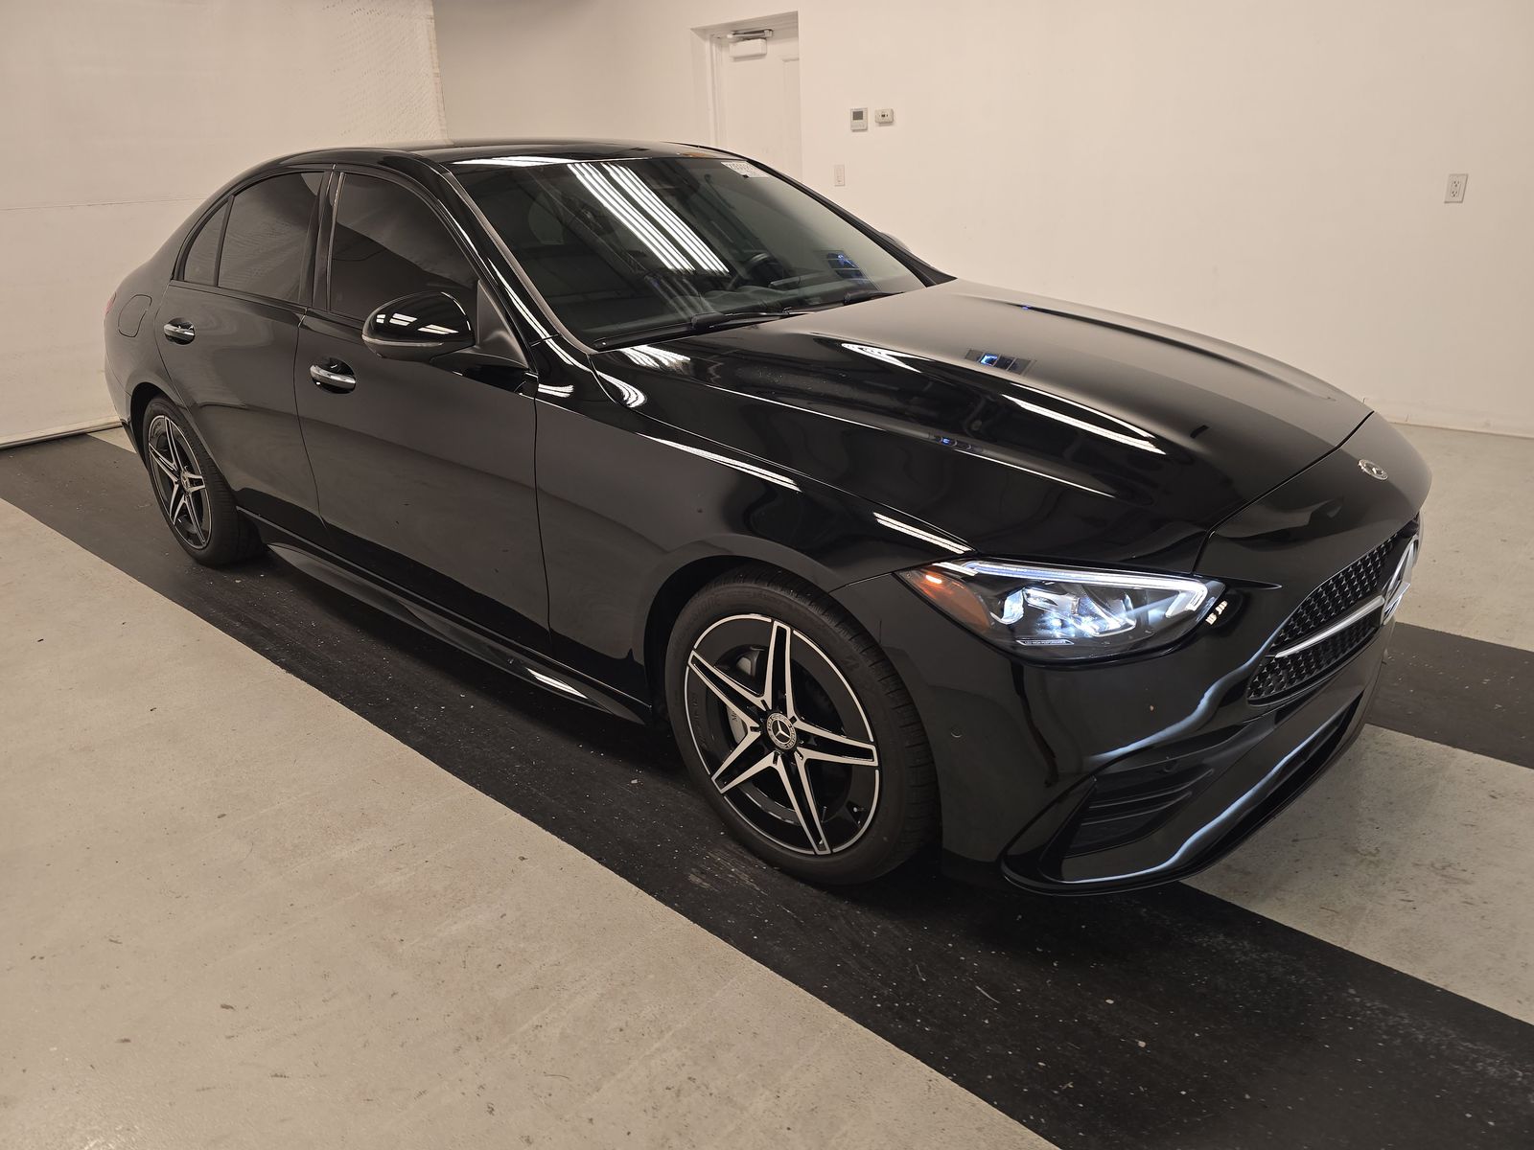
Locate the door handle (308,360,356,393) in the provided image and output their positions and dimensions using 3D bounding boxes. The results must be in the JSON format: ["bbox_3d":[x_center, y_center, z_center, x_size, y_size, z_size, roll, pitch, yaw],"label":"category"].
[{"bbox_3d":[-1.111,-0.521,2.670,0.235,0.070,0.060,17,28,38],"label":"door handle"}]

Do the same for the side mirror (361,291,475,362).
[{"bbox_3d":[-0.799,-0.571,2.346,0.150,0.155,0.245,17,28,38],"label":"side mirror"}]

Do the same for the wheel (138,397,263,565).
[{"bbox_3d":[-2.074,-0.364,3.794,0.660,0.655,0.225,17,28,38],"label":"wheel"}]

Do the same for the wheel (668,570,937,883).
[{"bbox_3d":[0.087,0.276,2.025,0.660,0.655,0.225,17,28,38],"label":"wheel"}]

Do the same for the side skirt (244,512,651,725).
[{"bbox_3d":[-1.006,0.075,2.901,2.060,0.155,0.110,17,28,38],"label":"side skirt"}]

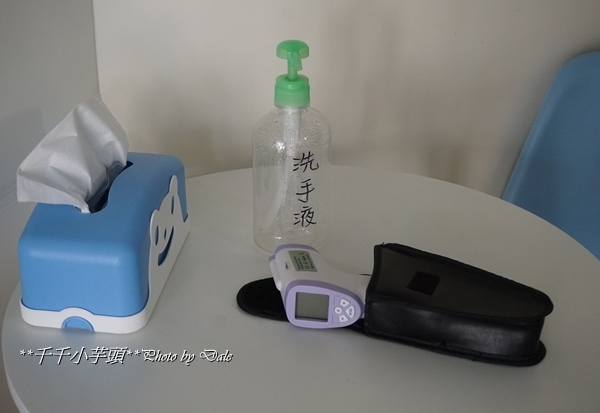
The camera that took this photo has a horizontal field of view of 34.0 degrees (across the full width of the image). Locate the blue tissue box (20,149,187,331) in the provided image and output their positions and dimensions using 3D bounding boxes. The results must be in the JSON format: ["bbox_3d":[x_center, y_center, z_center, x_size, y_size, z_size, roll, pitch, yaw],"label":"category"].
[{"bbox_3d":[-0.192,0.028,0.987,0.122,0.084,0.219,4,27,6],"label":"blue tissue box"}]

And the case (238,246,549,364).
[{"bbox_3d":[0.089,0.078,0.940,0.300,0.046,0.113,9,28,15],"label":"case"}]

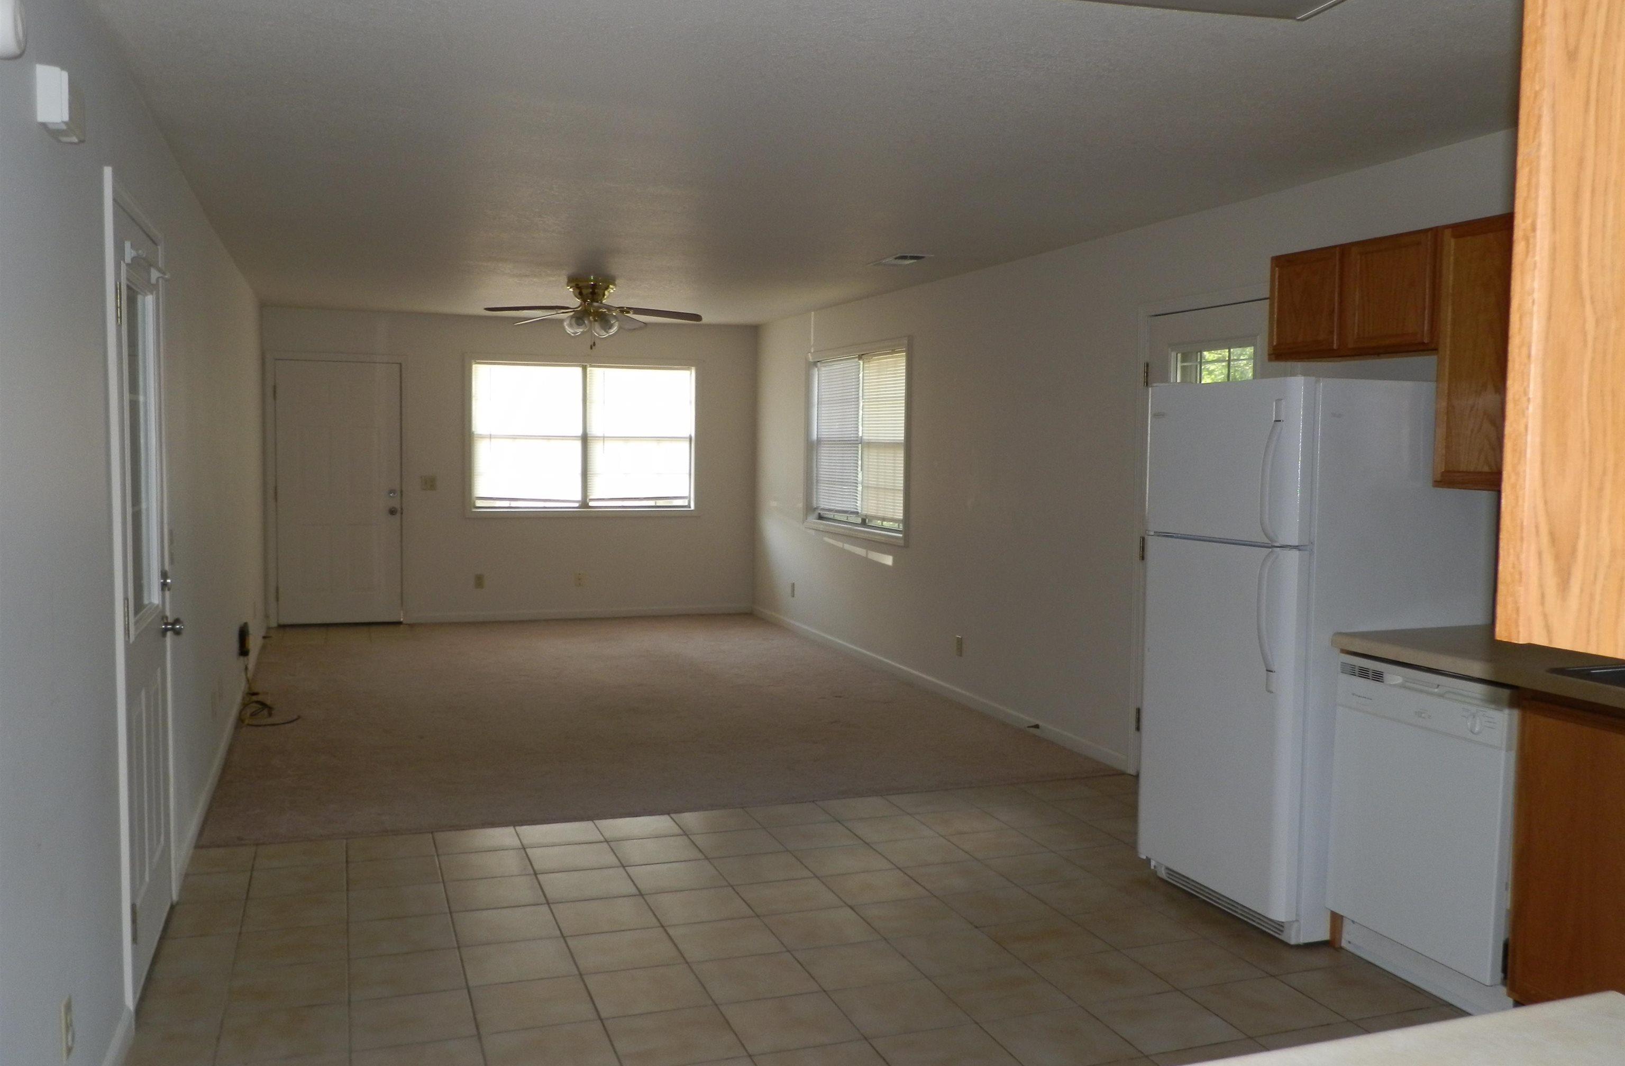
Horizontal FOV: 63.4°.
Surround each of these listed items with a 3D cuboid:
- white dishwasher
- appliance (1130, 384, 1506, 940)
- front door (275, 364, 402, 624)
[{"bbox_3d":[1.911,0.818,3.712,0.590,0.880,0.600,-1,4,-20],"label":"white dishwasher"},{"bbox_3d":[1.607,0.363,4.332,0.745,1.695,0.745,-1,4,-20],"label":"appliance"},{"bbox_3d":[-3.625,-0.300,10.105,0.912,2.020,0.060,-1,4,-20],"label":"front door"}]

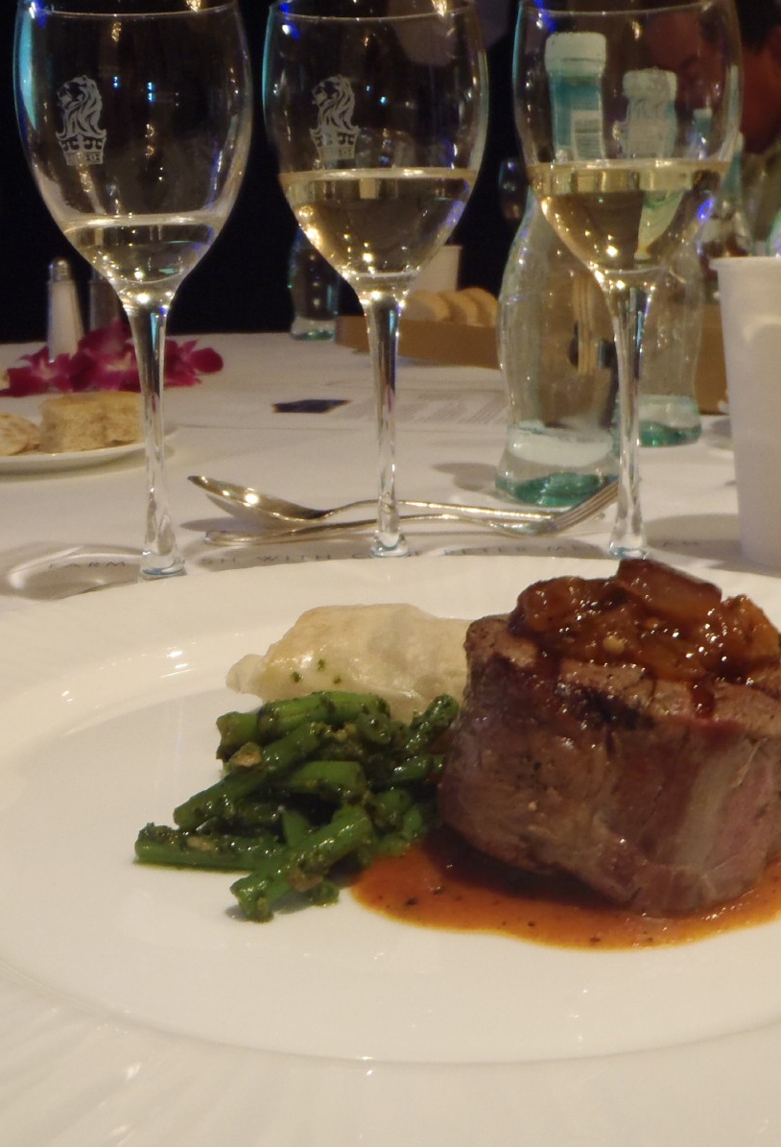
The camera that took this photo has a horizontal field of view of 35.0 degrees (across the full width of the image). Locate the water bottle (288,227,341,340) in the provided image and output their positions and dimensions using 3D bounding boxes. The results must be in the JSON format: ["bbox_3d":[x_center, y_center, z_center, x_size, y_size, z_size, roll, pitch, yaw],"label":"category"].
[{"bbox_3d":[-0.112,-0.448,1.746,0.065,0.224,0.065,-2,15,0],"label":"water bottle"}]

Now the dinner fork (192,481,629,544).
[{"bbox_3d":[0.012,-0.029,0.564,0.194,0.021,0.026,-2,15,0],"label":"dinner fork"}]

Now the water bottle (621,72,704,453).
[{"bbox_3d":[0.169,-0.197,0.783,0.065,0.224,0.065,-2,15,0],"label":"water bottle"}]

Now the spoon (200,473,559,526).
[{"bbox_3d":[-0.008,-0.034,0.584,0.180,0.022,0.040,-1,15,1],"label":"spoon"}]

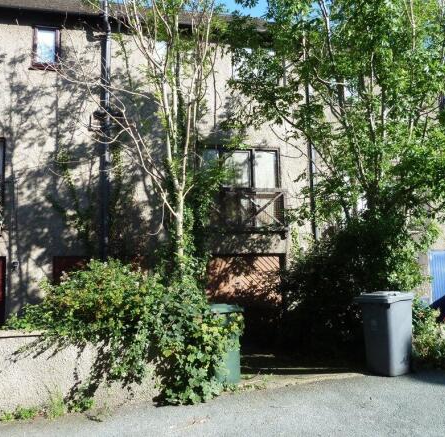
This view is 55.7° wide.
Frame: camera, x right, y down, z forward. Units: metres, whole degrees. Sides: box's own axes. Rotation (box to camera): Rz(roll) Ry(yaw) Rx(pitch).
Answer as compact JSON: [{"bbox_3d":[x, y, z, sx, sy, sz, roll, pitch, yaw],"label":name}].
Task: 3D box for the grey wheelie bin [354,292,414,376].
[{"bbox_3d":[2.295,1.640,5.988,0.650,1.070,0.520,4,-9,-37],"label":"grey wheelie bin"}]

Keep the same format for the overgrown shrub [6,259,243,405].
[{"bbox_3d":[-1.044,1.336,5.099,2.500,1.640,1.300,0,-7,-12],"label":"overgrown shrub"}]

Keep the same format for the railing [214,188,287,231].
[{"bbox_3d":[0.575,-0.178,9.741,1.820,1.000,0.200,0,-7,-12],"label":"railing"}]

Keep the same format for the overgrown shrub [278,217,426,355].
[{"bbox_3d":[2.394,1.201,7.905,2.500,2.400,2.000,0,-7,-12],"label":"overgrown shrub"}]

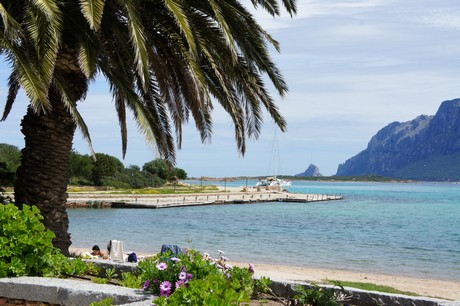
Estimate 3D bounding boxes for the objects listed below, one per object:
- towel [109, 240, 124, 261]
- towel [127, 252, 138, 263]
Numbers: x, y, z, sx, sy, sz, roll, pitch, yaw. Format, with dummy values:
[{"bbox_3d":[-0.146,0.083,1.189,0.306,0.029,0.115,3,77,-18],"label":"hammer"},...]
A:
[{"bbox_3d":[-2.254,1.945,16.000,0.300,0.410,0.170,0,-2,-8],"label":"towel"},{"bbox_3d":[-1.933,2.085,16.000,0.230,0.200,0.190,0,-2,-7],"label":"towel"}]

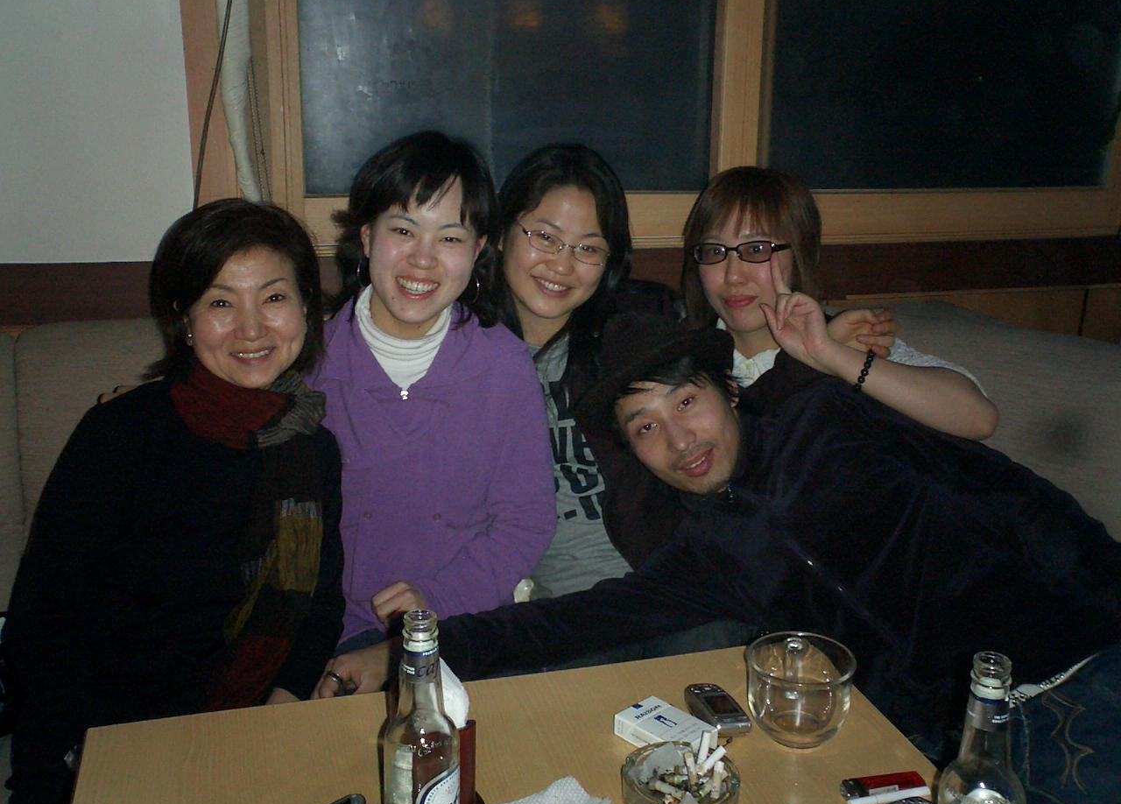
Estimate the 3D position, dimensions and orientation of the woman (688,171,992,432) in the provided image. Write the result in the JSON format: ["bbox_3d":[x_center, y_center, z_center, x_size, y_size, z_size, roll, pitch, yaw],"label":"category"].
[{"bbox_3d":[0.304,0.298,1.692,0.540,1.200,0.650,3,16,7],"label":"woman"}]

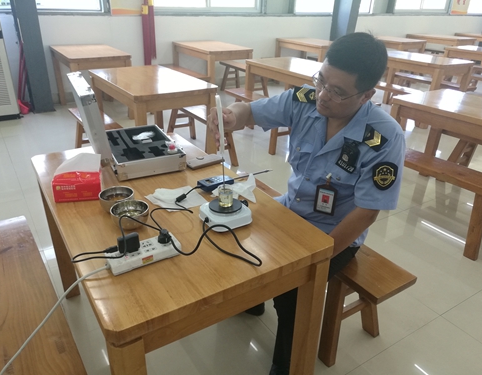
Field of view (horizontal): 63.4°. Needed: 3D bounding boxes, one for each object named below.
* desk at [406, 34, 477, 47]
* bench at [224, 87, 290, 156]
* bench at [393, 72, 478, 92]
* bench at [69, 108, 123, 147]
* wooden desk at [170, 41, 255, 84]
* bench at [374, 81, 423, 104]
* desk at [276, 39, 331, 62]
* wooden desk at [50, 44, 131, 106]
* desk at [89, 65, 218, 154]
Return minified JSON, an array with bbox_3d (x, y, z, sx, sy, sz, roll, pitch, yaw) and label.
[{"bbox_3d":[4.293,-2.889,8.576,0.721,0.776,1.198,-14,30,-29],"label":"desk"},{"bbox_3d":[0.216,-0.741,4.276,0.340,0.445,1.155,-14,30,-30],"label":"bench"},{"bbox_3d":[2.703,-1.333,5.668,0.331,0.445,1.221,-14,30,-29],"label":"bench"},{"bbox_3d":[-1.203,-0.353,3.415,0.331,0.445,1.211,-15,31,-31],"label":"bench"},{"bbox_3d":[-0.429,-1.677,5.766,0.685,0.778,1.149,-14,30,-29],"label":"wooden desk"},{"bbox_3d":[1.873,-1.121,5.180,0.340,0.445,1.155,-14,30,-30],"label":"bench"},{"bbox_3d":[1.220,-2.162,6.883,0.685,0.778,1.149,-15,31,-31],"label":"desk"},{"bbox_3d":[-1.857,-1.313,4.912,0.685,0.778,1.149,-14,30,-30],"label":"wooden desk"},{"bbox_3d":[-0.817,-0.605,3.579,0.721,0.776,1.198,-15,31,-31],"label":"desk"}]

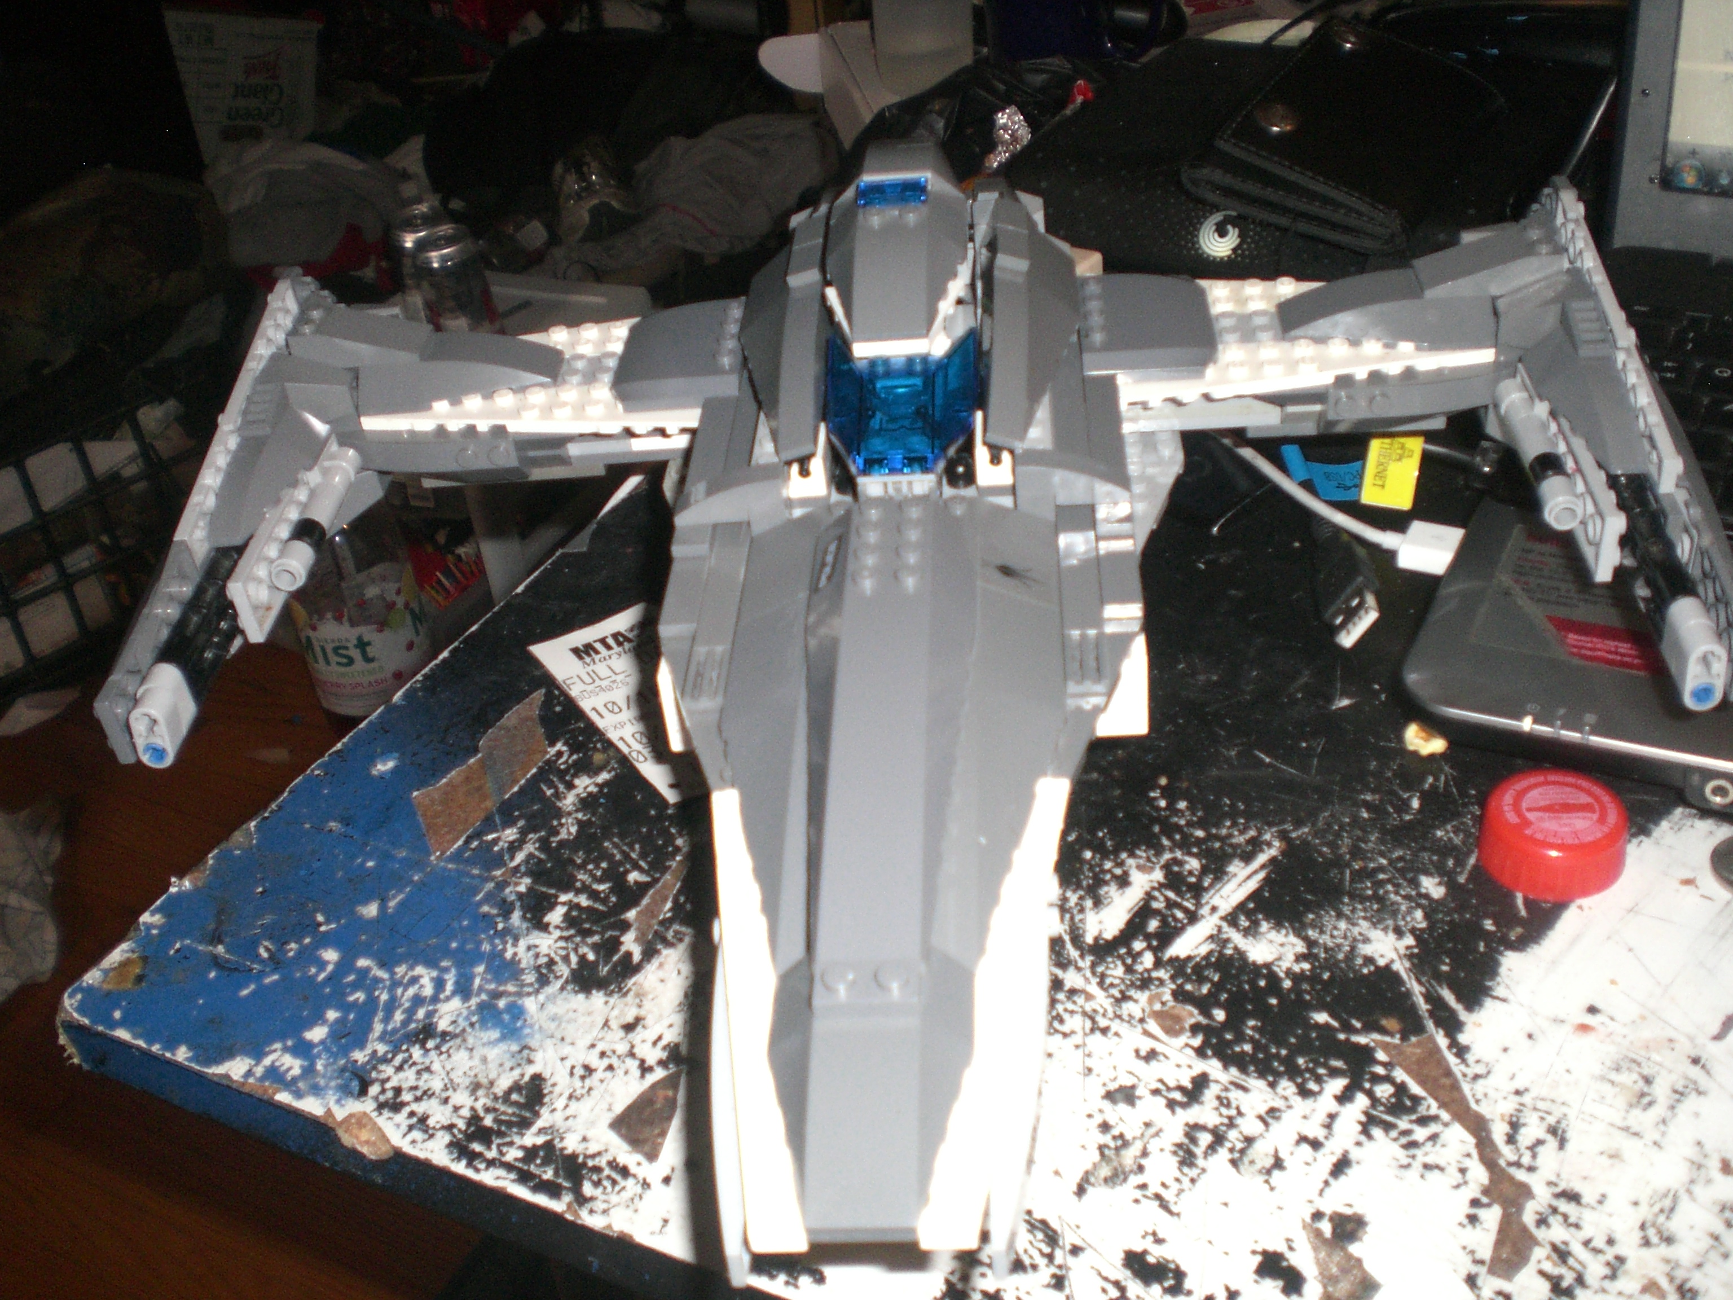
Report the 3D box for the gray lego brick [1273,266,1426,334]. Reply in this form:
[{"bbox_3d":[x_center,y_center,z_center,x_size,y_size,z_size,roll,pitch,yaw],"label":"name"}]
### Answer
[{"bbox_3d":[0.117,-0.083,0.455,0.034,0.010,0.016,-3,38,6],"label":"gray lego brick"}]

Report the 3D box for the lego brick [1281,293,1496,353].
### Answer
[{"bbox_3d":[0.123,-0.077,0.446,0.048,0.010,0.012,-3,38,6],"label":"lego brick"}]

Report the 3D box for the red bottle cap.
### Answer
[{"bbox_3d":[0.149,0.040,0.414,0.030,0.013,0.030,-6,36,4],"label":"red bottle cap"}]

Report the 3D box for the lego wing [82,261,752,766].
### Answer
[{"bbox_3d":[-0.091,-0.040,0.432,0.119,0.048,0.158,-3,38,6],"label":"lego wing"}]

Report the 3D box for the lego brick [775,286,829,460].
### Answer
[{"bbox_3d":[-0.014,-0.063,0.438,0.009,0.006,0.068,-19,43,19],"label":"lego brick"}]

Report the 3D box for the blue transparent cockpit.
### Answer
[{"bbox_3d":[0.008,-0.052,0.417,0.033,0.013,0.052,-3,46,6],"label":"blue transparent cockpit"}]

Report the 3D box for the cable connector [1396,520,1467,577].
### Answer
[{"bbox_3d":[0.150,-0.026,0.496,0.017,0.007,0.013,12,41,26],"label":"cable connector"}]

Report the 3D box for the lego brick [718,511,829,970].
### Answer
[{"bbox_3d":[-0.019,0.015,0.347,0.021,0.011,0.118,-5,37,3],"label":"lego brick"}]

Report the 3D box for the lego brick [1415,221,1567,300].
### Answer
[{"bbox_3d":[0.146,-0.092,0.446,0.032,0.011,0.016,-3,38,6],"label":"lego brick"}]

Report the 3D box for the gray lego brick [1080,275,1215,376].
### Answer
[{"bbox_3d":[0.068,-0.080,0.460,0.032,0.008,0.032,-3,38,6],"label":"gray lego brick"}]

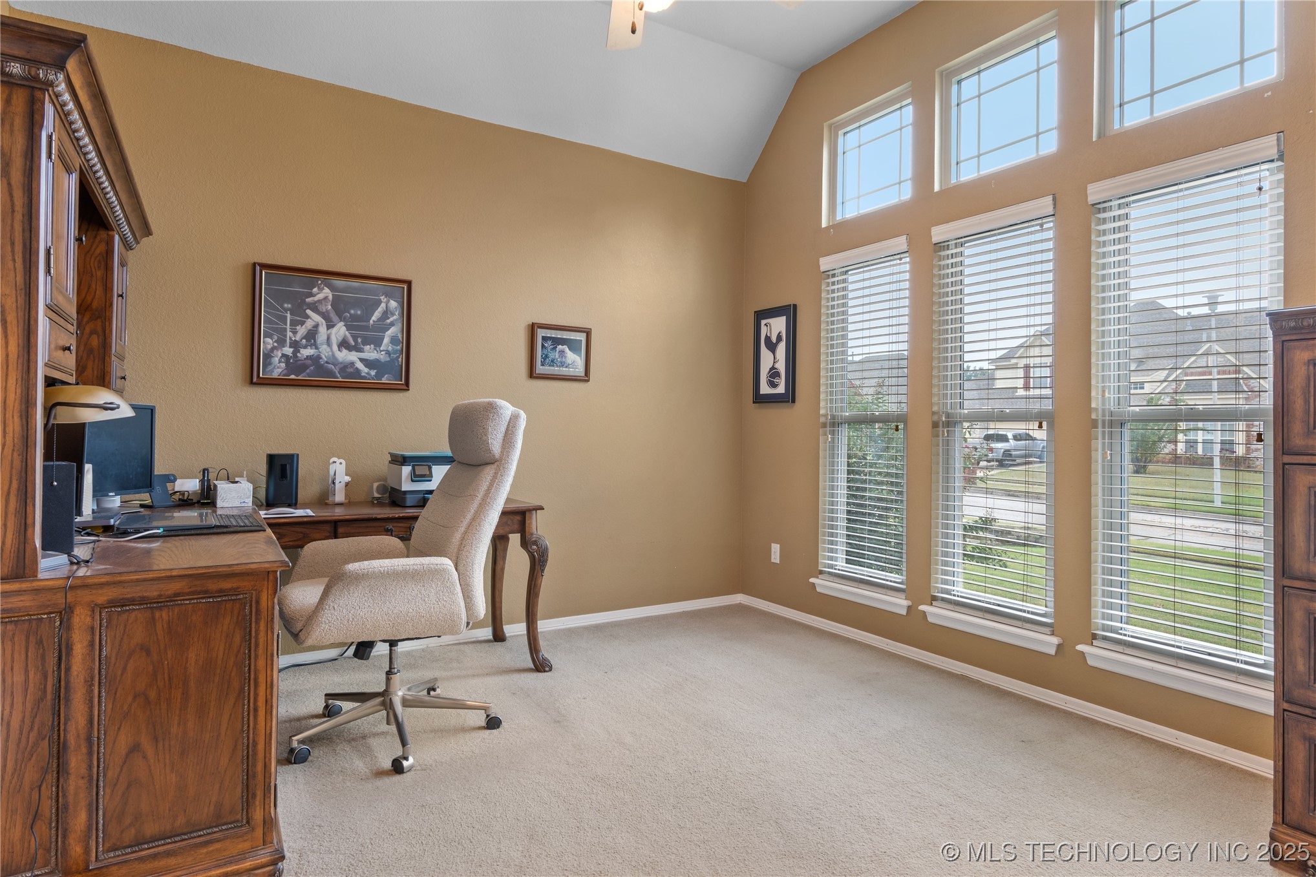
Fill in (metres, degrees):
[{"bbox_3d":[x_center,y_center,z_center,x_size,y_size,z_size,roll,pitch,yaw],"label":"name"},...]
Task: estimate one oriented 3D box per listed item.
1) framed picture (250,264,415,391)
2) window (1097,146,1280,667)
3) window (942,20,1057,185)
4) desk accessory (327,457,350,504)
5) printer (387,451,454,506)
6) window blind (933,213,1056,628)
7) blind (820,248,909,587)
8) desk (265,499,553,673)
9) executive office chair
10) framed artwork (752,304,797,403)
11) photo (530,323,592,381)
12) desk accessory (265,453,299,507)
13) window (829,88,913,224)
[{"bbox_3d":[-1.524,-0.517,3.286,0.676,0.545,0.030,1,0,-31],"label":"framed picture"},{"bbox_3d":[1.868,-0.076,2.494,0.055,1.705,0.588,0,0,-31],"label":"window"},{"bbox_3d":[1.539,-1.483,3.120,0.070,0.581,0.581,1,0,-31],"label":"window"},{"bbox_3d":[-1.483,0.198,3.223,0.098,0.212,0.100,0,0,-31],"label":"desk accessory"},{"bbox_3d":[-1.026,0.186,3.372,0.460,0.234,0.341,1,0,-31],"label":"printer"},{"bbox_3d":[1.489,-0.089,3.095,0.060,1.760,0.581,1,0,-31],"label":"window blind"},{"bbox_3d":[1.113,-0.109,3.741,0.090,1.801,0.608,1,0,-31],"label":"blind"},{"bbox_3d":[-1.134,0.688,3.156,1.140,0.765,0.630,0,0,-31],"label":"desk"},{"bbox_3d":[-0.915,0.458,2.514,0.780,1.210,0.670,1,0,-34],"label":"executive office chair"},{"bbox_3d":[0.716,-0.509,4.266,0.040,0.581,0.345,0,0,-31],"label":"framed artwork"},{"bbox_3d":[-0.539,-0.478,3.880,0.358,0.301,0.025,1,0,-31],"label":"photo"},{"bbox_3d":[-1.673,0.185,3.097,0.132,0.235,0.110,0,0,-31],"label":"desk accessory"},{"bbox_3d":[1.148,-1.485,3.725,0.080,0.575,0.595,0,0,-31],"label":"window"}]

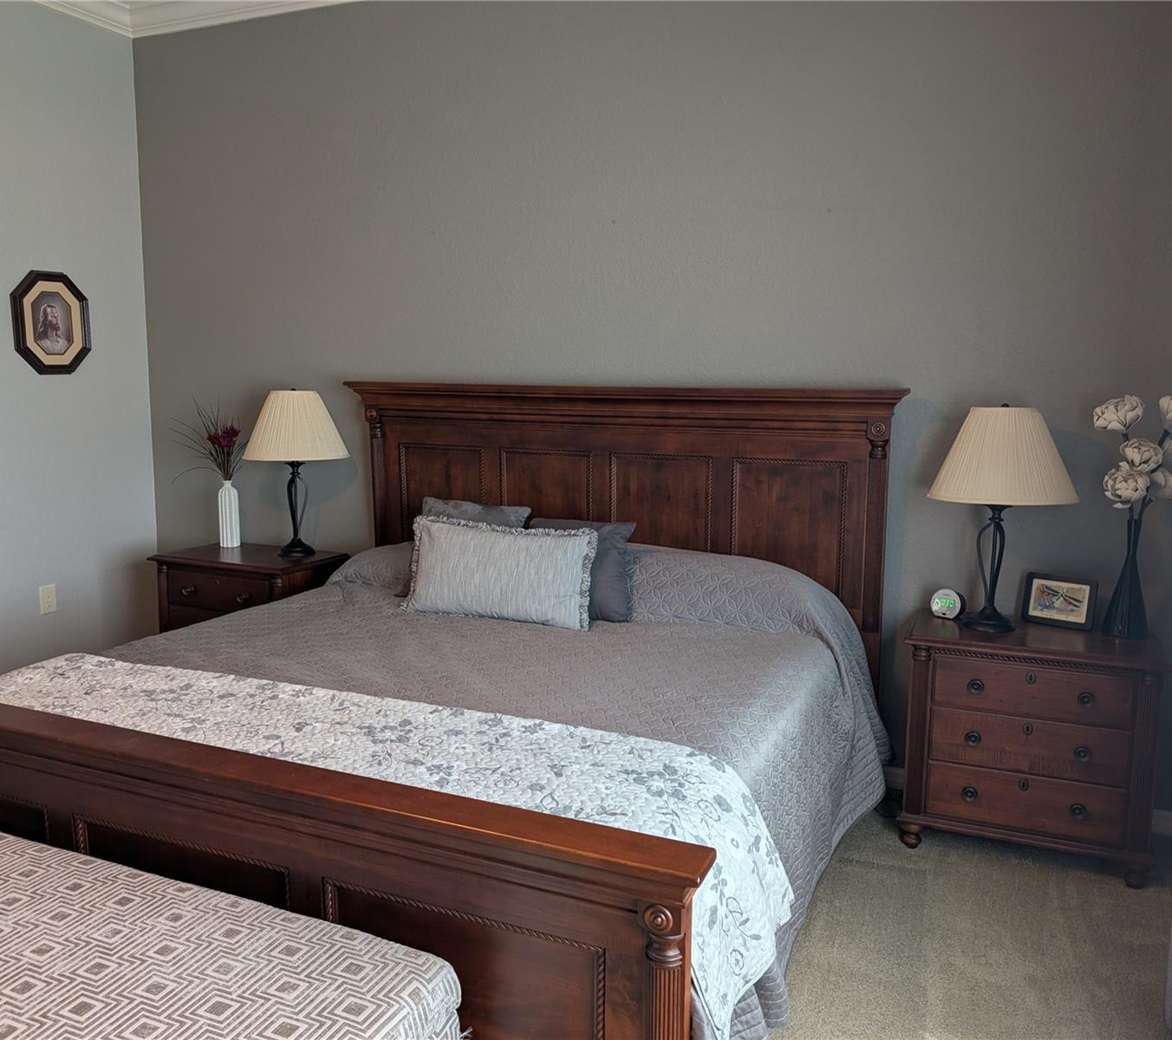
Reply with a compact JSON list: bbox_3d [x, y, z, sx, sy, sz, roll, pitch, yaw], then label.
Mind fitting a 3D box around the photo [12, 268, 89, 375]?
[{"bbox_3d":[-2.184,-0.801,3.936,0.030,0.410,0.350,4,8,22],"label":"photo"}]

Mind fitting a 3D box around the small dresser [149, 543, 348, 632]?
[{"bbox_3d":[-1.384,0.465,4.017,0.685,0.650,0.460,4,8,22],"label":"small dresser"}]

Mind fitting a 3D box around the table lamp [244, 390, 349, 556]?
[{"bbox_3d":[-1.183,-0.192,3.906,0.415,0.675,0.415,4,8,22],"label":"table lamp"}]

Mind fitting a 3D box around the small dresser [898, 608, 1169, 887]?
[{"bbox_3d":[1.318,0.666,2.898,0.685,0.647,0.460,4,8,22],"label":"small dresser"}]

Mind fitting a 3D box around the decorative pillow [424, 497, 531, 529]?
[{"bbox_3d":[-0.396,0.113,3.237,0.410,0.370,0.130,3,-16,17],"label":"decorative pillow"}]

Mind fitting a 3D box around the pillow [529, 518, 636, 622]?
[{"bbox_3d":[-0.019,0.157,2.998,0.360,0.340,0.140,3,-13,12],"label":"pillow"}]

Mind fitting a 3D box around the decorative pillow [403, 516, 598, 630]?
[{"bbox_3d":[-0.272,0.158,2.954,0.616,0.297,0.130,3,-12,17],"label":"decorative pillow"}]

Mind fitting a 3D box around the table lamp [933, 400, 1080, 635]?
[{"bbox_3d":[1.245,-0.005,2.907,0.415,0.682,0.415,4,8,22],"label":"table lamp"}]

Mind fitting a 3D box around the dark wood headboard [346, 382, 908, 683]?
[{"bbox_3d":[0.042,0.191,3.577,2.140,1.366,0.130,4,8,22],"label":"dark wood headboard"}]

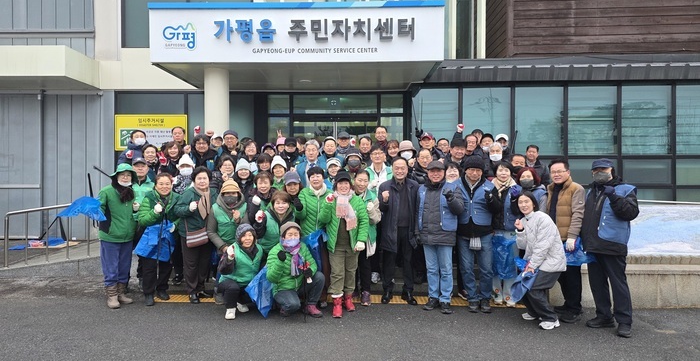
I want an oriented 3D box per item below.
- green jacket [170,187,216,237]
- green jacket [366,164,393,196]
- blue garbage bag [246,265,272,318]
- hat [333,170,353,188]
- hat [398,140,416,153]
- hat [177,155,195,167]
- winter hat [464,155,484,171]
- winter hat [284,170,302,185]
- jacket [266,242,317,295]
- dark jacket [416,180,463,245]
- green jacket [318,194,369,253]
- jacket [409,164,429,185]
[{"bbox_3d":[-1.879,0.394,5.550,0.550,0.630,0.400,0,1,-15],"label":"green jacket"},{"bbox_3d":[0.370,0.093,6.150,0.460,0.600,0.340,0,1,5],"label":"green jacket"},{"bbox_3d":[-0.970,1.210,5.080,0.340,0.560,0.200,0,1,0],"label":"blue garbage bag"},{"bbox_3d":[-0.072,-0.039,5.150,0.200,0.160,0.250,0,1,-3],"label":"hat"},{"bbox_3d":[0.816,-0.468,6.600,0.265,0.190,0.280,0,1,3],"label":"hat"},{"bbox_3d":[-2.200,-0.250,6.220,0.240,0.190,0.260,0,1,-14],"label":"hat"},{"bbox_3d":[1.389,-0.195,5.170,0.210,0.175,0.240,0,1,13],"label":"winter hat"},{"bbox_3d":[-0.680,-0.030,5.550,0.195,0.150,0.250,0,1,-6],"label":"winter hat"},{"bbox_3d":[-0.618,0.941,5.000,0.550,0.560,0.440,0,1,-5],"label":"jacket"},{"bbox_3d":[1.016,0.370,5.220,0.520,0.720,0.380,0,1,13],"label":"dark jacket"},{"bbox_3d":[-0.070,0.452,5.000,0.540,0.650,0.400,0,1,5],"label":"green jacket"},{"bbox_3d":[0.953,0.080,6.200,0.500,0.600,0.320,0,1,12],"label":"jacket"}]

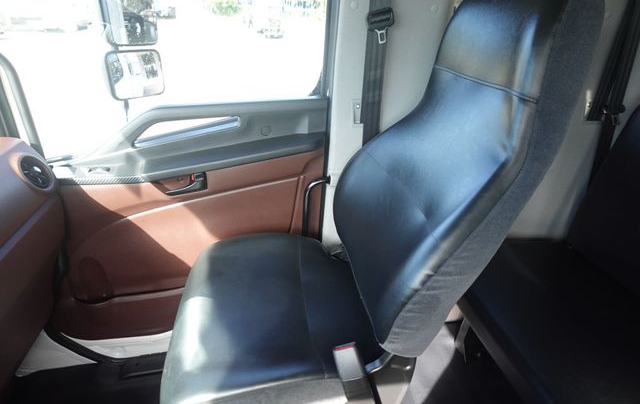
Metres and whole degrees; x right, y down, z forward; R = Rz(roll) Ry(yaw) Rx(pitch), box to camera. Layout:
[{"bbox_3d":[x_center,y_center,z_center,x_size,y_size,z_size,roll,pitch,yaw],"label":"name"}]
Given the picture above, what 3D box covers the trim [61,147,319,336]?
[{"bbox_3d":[-0.442,0.168,1.215,0.912,0.698,0.110,-4,29,-11],"label":"trim"}]

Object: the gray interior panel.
[{"bbox_3d":[-0.371,-0.182,1.041,0.790,0.234,0.120,-4,29,-11],"label":"gray interior panel"}]

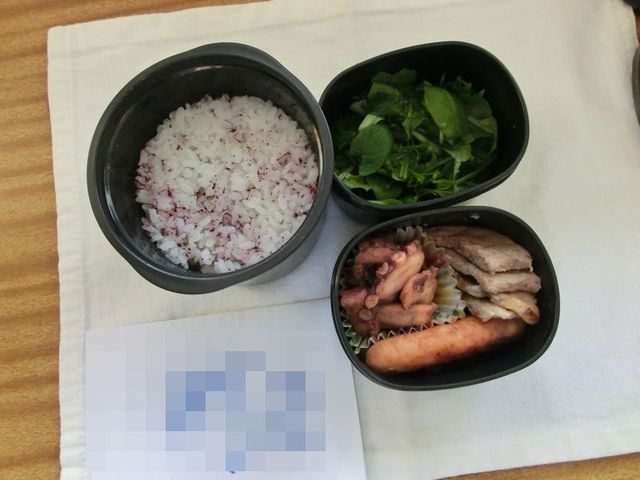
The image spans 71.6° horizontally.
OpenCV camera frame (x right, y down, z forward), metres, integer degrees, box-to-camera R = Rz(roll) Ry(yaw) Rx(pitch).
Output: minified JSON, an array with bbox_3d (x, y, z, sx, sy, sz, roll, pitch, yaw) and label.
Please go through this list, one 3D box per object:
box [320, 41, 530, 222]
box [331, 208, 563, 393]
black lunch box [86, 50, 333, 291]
[{"bbox_3d":[0.061,-0.064,0.282,0.117,0.052,0.094,-15,82,-2],"label":"box"},{"bbox_3d":[0.068,0.034,0.266,0.122,0.055,0.095,-10,82,-1],"label":"box"},{"bbox_3d":[-0.059,-0.036,0.271,0.132,0.068,0.140,10,82,2],"label":"black lunch box"}]

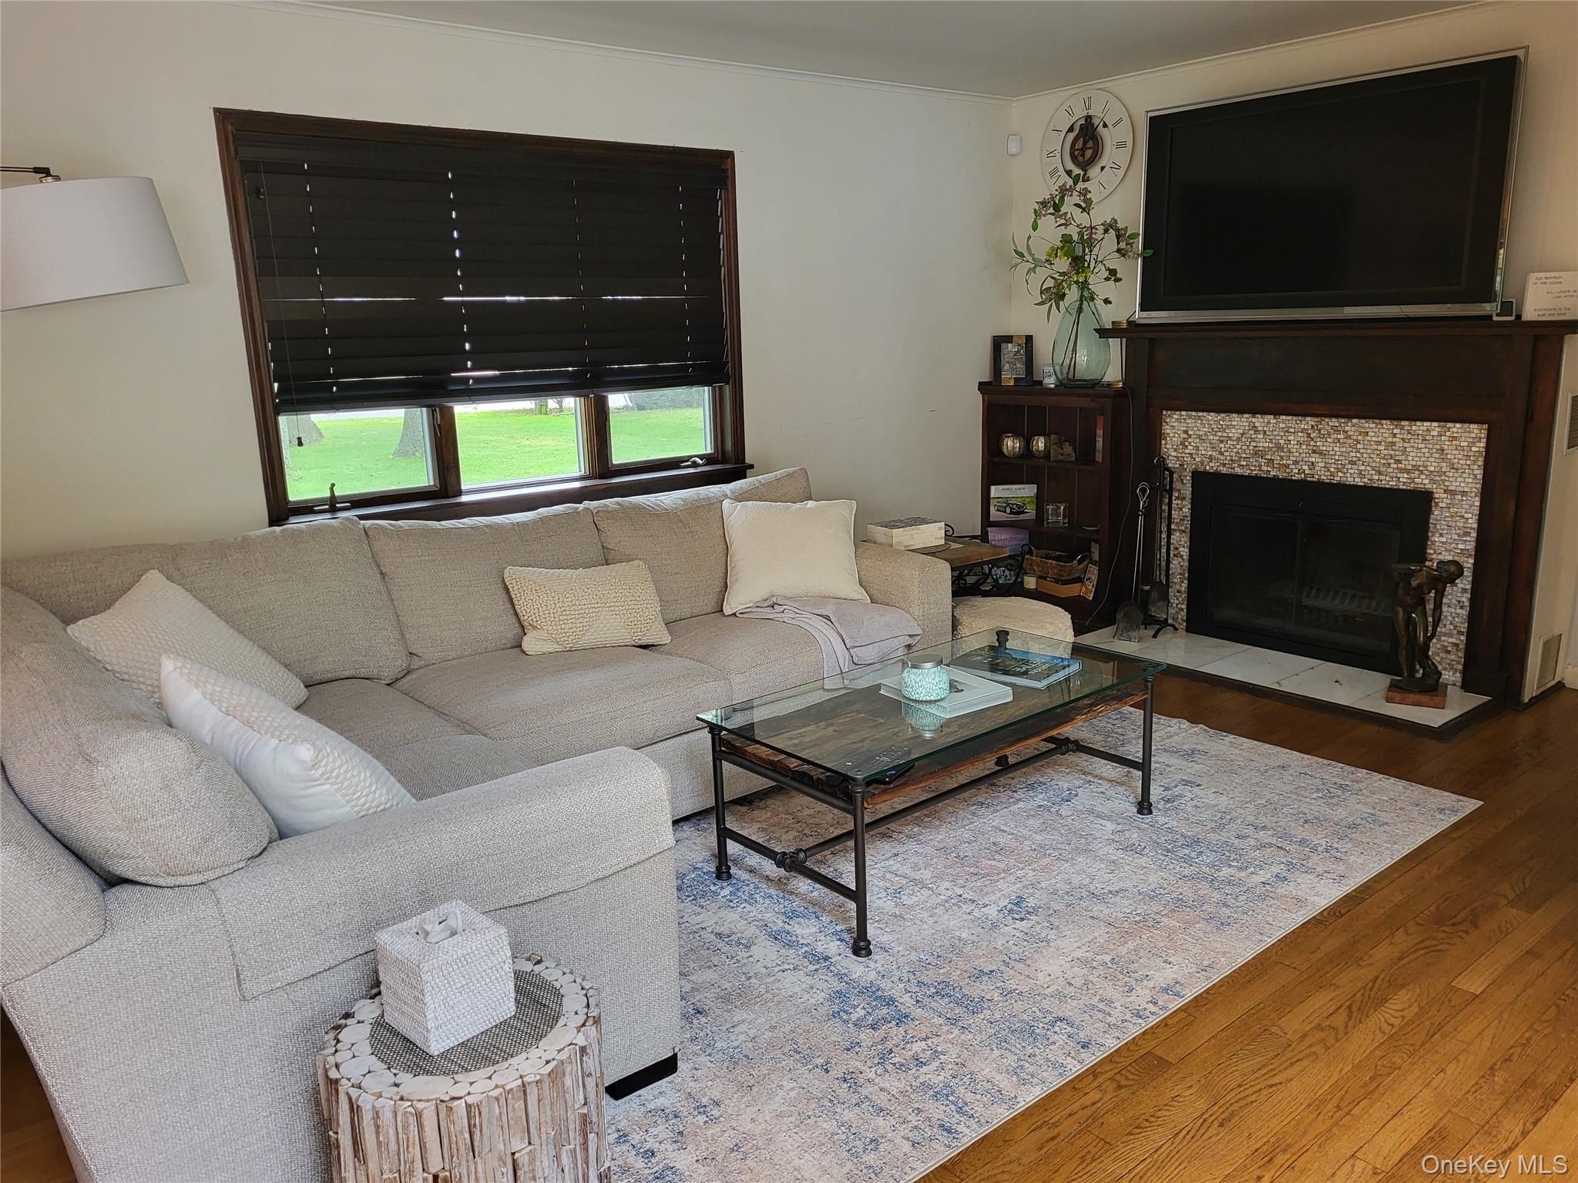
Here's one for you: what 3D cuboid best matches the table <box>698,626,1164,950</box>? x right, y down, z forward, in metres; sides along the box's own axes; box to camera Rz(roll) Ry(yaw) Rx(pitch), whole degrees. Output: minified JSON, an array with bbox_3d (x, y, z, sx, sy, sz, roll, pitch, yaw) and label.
[{"bbox_3d":[0.425,0.479,3.232,1.210,0.437,0.611,-12,16,-38],"label":"table"}]

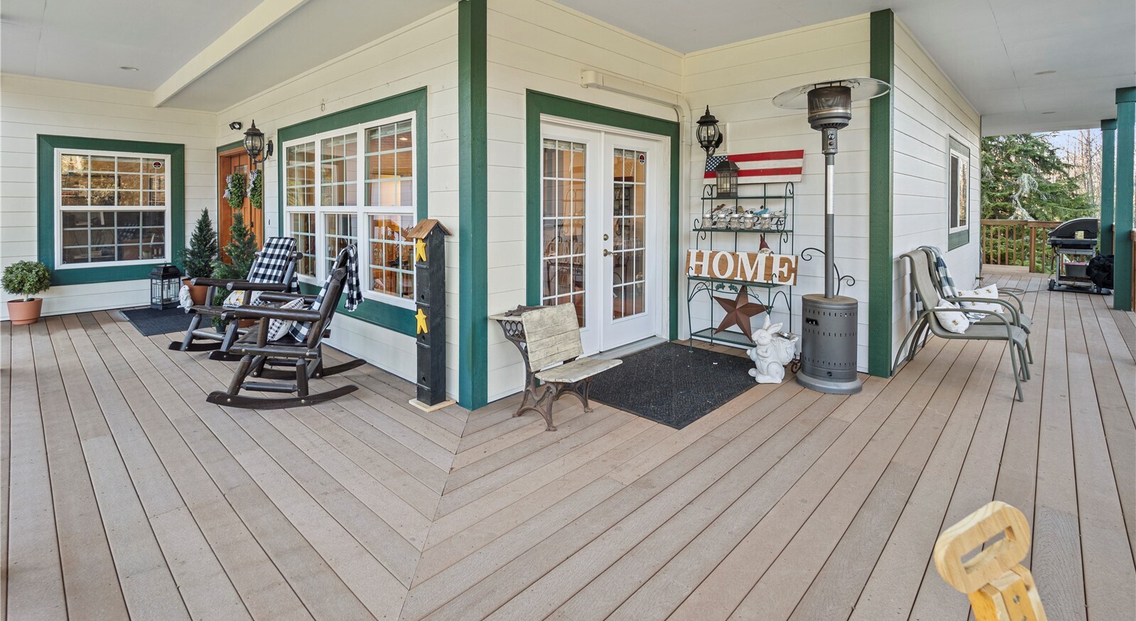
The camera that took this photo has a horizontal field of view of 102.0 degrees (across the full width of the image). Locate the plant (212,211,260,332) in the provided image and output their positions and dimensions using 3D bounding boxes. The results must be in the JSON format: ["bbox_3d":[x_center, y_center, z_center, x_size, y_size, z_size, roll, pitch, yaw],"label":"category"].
[{"bbox_3d":[-3.966,-0.531,5.499,0.500,1.280,0.500,-5,8,-36],"label":"plant"}]

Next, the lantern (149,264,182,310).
[{"bbox_3d":[-5.651,-0.349,6.452,0.250,0.630,0.250,2,7,18],"label":"lantern"}]

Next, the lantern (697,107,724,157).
[{"bbox_3d":[1.417,-1.780,4.586,0.290,0.530,0.230,-6,9,-43],"label":"lantern"}]

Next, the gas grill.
[{"bbox_3d":[8.902,-1.012,8.065,0.630,1.200,1.150,6,9,42],"label":"gas grill"}]

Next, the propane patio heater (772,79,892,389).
[{"bbox_3d":[2.080,-0.582,3.632,0.810,2.270,0.810,4,8,29],"label":"propane patio heater"}]

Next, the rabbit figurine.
[{"bbox_3d":[1.624,0.323,3.713,0.360,0.530,0.280,-3,7,-25],"label":"rabbit figurine"}]

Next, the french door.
[{"bbox_3d":[0.386,-0.626,4.210,1.720,2.100,0.120,-7,10,-44],"label":"french door"}]

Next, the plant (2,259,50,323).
[{"bbox_3d":[-6.568,-0.221,5.580,0.400,0.770,0.400,6,9,40],"label":"plant"}]

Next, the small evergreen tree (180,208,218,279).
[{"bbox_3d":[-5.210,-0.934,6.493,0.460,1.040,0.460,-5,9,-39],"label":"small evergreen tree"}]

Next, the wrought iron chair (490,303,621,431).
[{"bbox_3d":[-0.075,0.341,3.094,0.640,0.750,0.550,6,9,42],"label":"wrought iron chair"}]

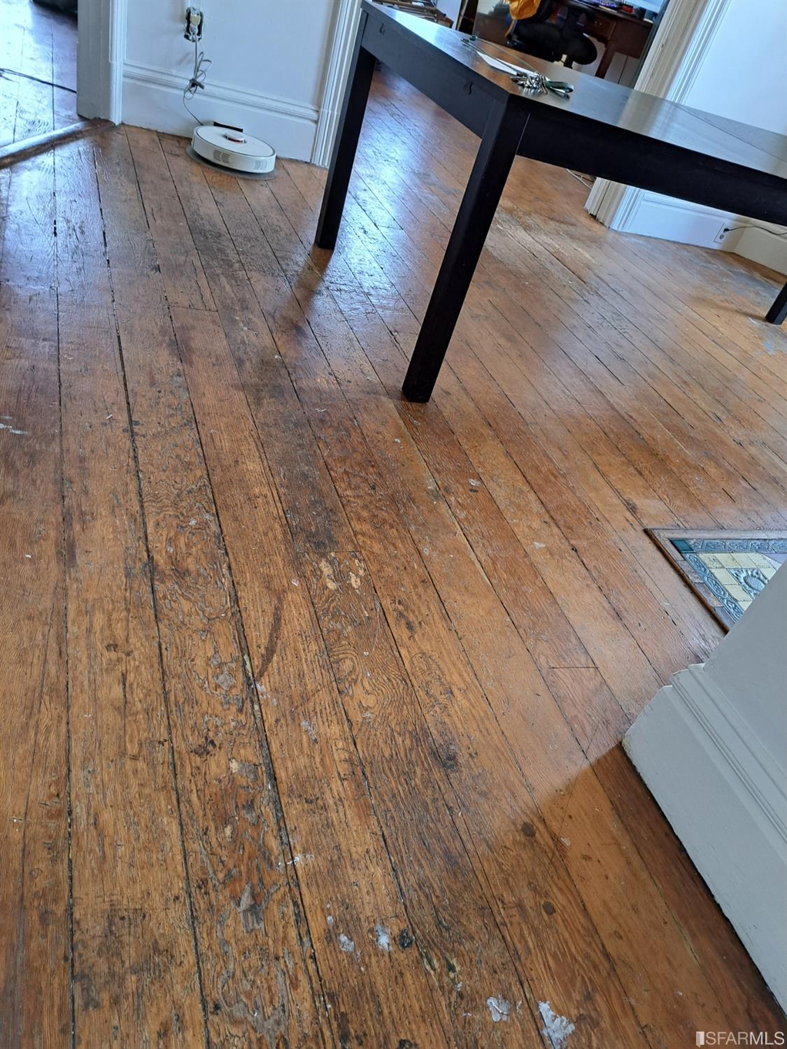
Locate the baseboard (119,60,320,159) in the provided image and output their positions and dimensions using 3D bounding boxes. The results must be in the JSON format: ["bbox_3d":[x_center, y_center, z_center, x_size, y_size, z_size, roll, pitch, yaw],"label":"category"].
[{"bbox_3d":[-0.758,-1.834,3.257,0.847,0.235,0.030,0,42,-22],"label":"baseboard"}]

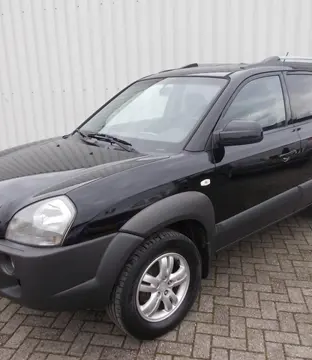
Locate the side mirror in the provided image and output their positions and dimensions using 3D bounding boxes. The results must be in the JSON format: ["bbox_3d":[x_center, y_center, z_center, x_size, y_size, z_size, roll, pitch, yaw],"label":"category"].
[{"bbox_3d":[0.527,-0.288,2.239,0.190,0.170,0.230,-15,20,-38],"label":"side mirror"}]

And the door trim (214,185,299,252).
[{"bbox_3d":[0.798,0.277,2.737,1.080,0.220,0.070,-15,20,-38],"label":"door trim"}]

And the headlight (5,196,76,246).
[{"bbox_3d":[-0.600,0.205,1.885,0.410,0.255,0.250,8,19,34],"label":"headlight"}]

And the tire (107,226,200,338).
[{"bbox_3d":[-0.007,0.636,2.275,0.680,0.680,0.225,-15,20,-38],"label":"tire"}]

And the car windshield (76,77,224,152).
[{"bbox_3d":[-0.118,-0.568,2.930,1.420,0.150,0.890,15,57,48],"label":"car windshield"}]

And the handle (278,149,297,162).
[{"bbox_3d":[1.058,-0.200,2.837,0.250,0.085,0.055,-15,20,-38],"label":"handle"}]

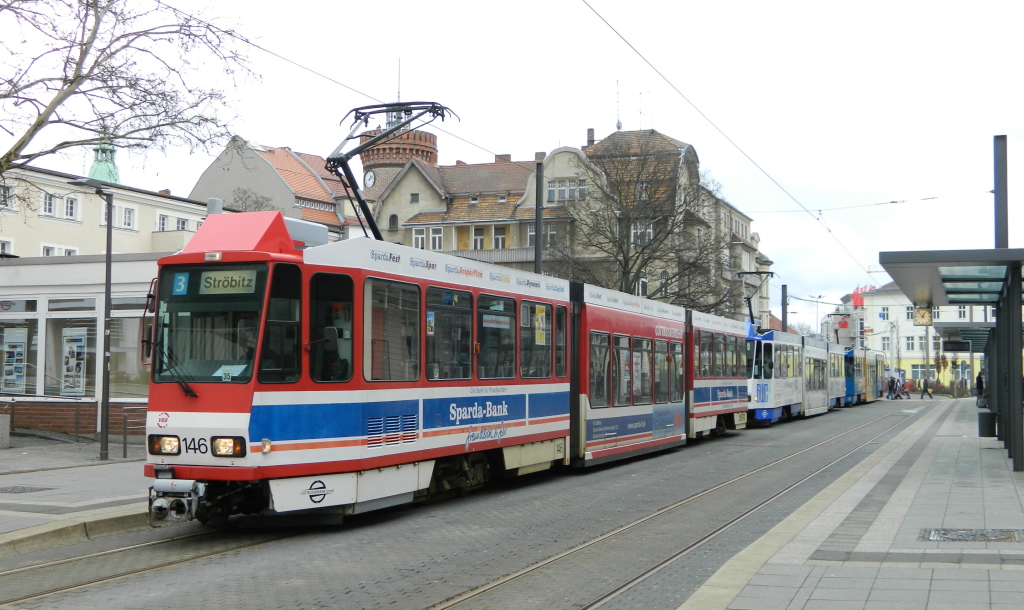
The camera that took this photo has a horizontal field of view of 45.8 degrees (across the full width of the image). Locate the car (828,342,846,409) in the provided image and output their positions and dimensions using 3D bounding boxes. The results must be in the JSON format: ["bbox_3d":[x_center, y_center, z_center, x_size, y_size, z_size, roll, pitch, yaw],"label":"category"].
[{"bbox_3d":[15.484,3.692,61.626,2.250,3.300,9.000,-1,-4,21],"label":"car"}]

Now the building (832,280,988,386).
[{"bbox_3d":[54.102,3.995,158.671,21.000,14.000,13.000,-1,-4,21],"label":"building"}]

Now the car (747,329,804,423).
[{"bbox_3d":[8.854,2.704,44.276,2.250,3.300,9.100,-1,-4,21],"label":"car"}]

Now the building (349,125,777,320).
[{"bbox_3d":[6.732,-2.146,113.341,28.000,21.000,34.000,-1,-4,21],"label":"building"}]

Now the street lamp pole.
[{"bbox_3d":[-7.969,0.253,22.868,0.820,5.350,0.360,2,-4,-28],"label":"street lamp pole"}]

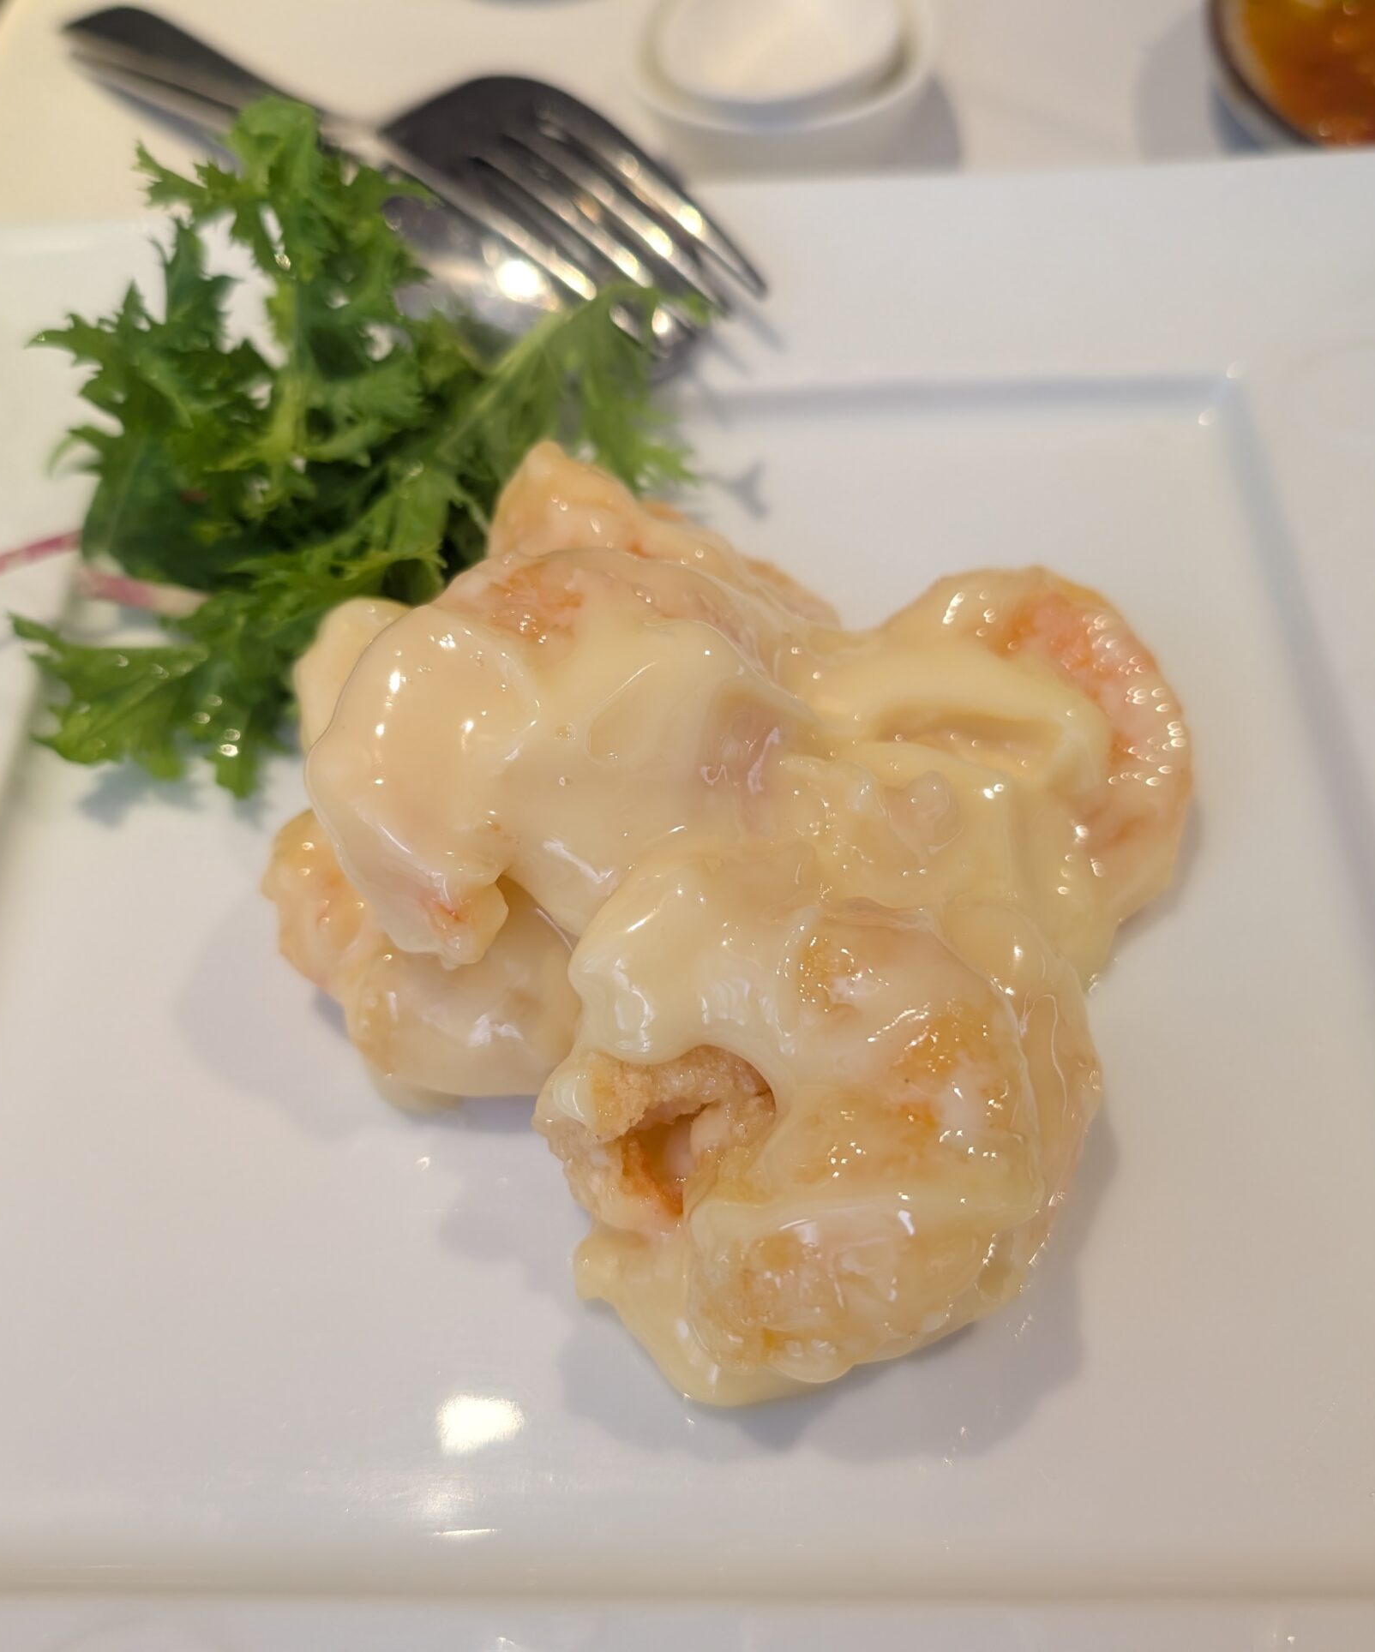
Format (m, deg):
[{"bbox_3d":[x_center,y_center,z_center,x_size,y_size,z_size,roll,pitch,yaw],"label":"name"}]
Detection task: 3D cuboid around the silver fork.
[{"bbox_3d":[-0.063,-0.133,0.276,0.026,0.020,0.197,-38,56,-20],"label":"silver fork"}]

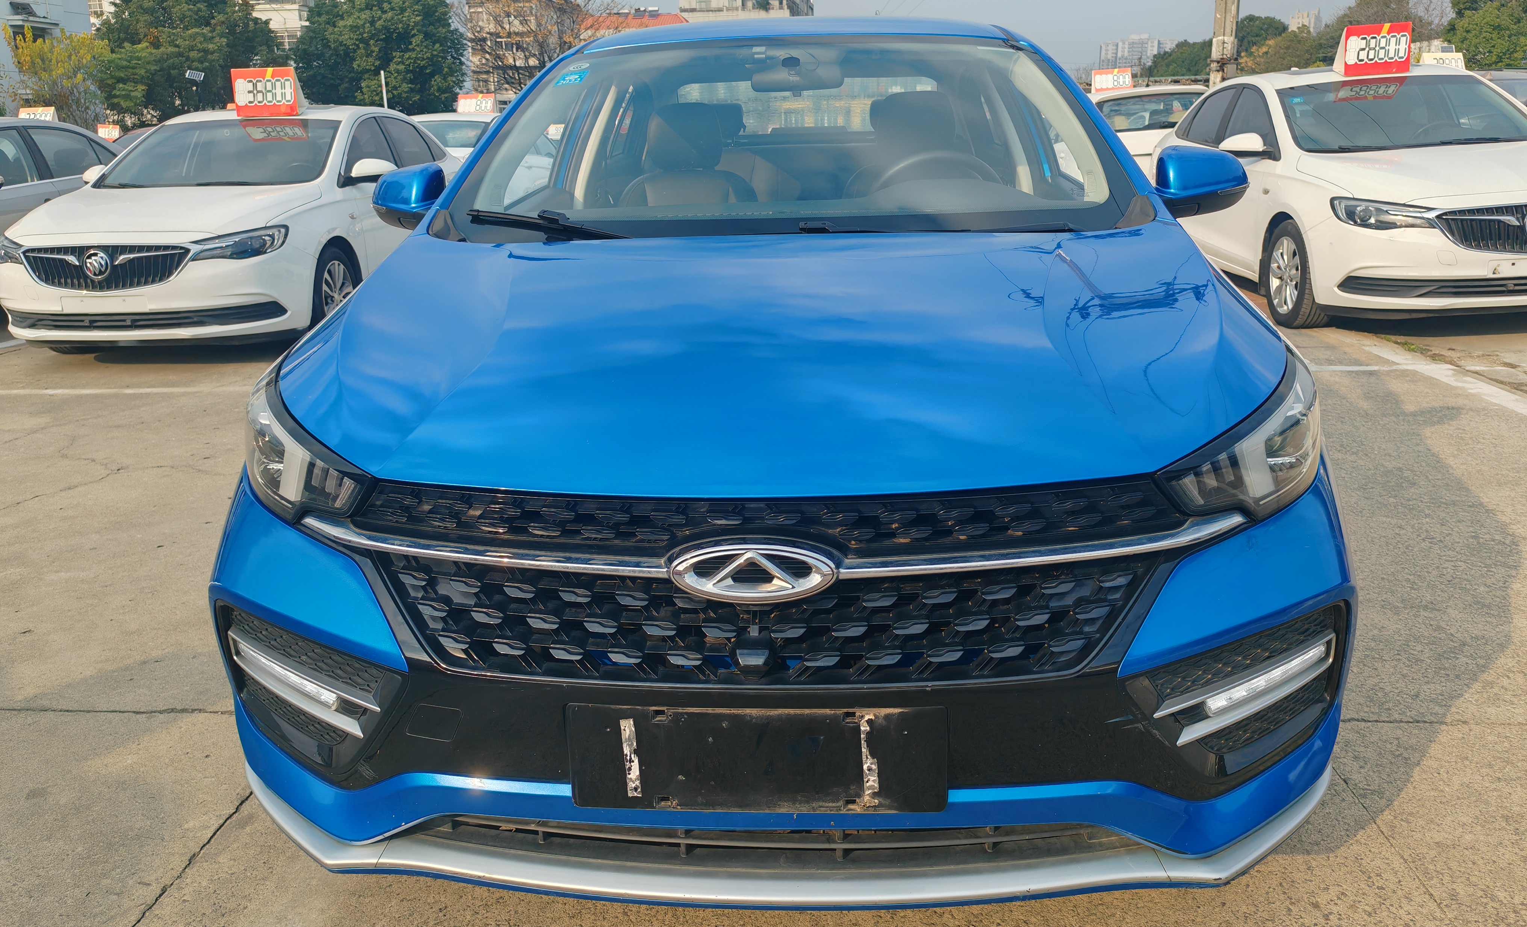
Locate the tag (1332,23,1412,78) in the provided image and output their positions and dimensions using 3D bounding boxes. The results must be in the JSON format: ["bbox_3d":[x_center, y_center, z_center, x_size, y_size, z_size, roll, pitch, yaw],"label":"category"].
[{"bbox_3d":[4.078,-2.760,7.975,0.420,0.310,0.210,2,15,10],"label":"tag"}]

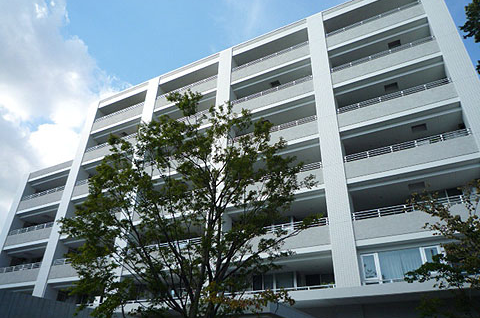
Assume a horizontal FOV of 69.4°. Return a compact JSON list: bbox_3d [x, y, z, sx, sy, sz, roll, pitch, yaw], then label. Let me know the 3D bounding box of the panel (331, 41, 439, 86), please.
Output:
[{"bbox_3d":[7.586,-5.008,18.472,5.335,0.885,0.180,-14,-35,24],"label":"panel"}]

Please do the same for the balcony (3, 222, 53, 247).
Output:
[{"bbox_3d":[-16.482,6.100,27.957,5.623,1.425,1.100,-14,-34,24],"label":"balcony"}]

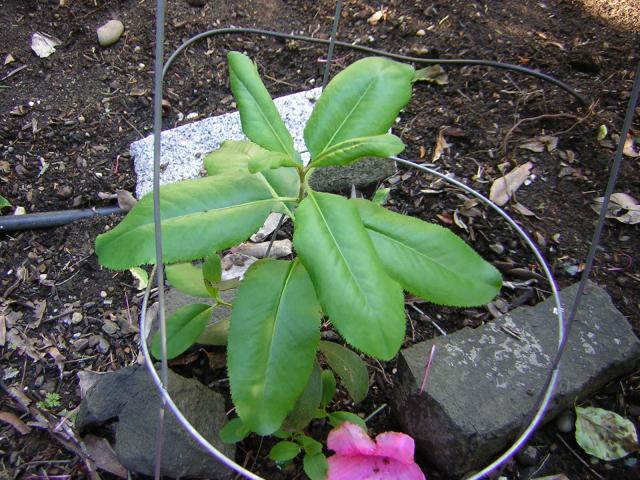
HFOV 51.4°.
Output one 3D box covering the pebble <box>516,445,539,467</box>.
[{"bbox_3d":[0.166,0.172,0.531,0.015,0.014,0.016,8,50,5],"label":"pebble"}]

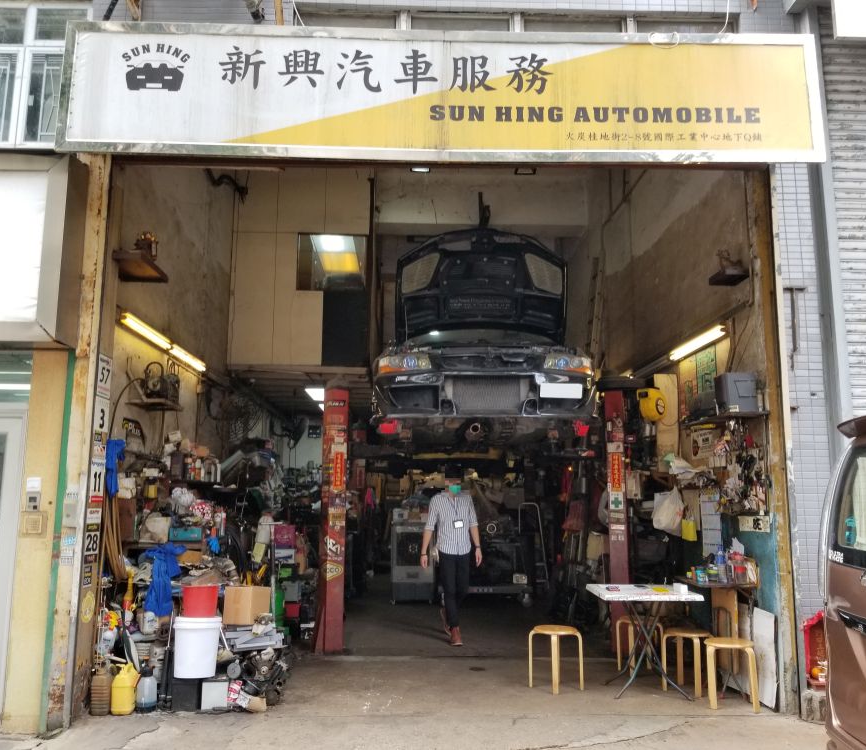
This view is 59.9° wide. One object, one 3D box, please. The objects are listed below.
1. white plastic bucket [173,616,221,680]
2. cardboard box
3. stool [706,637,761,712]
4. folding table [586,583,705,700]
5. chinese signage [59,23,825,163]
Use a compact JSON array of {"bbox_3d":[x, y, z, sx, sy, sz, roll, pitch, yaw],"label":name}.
[{"bbox_3d":[-1.616,1.847,5.160,0.325,0.400,0.325,1,-8,-1],"label":"white plastic bucket"},{"bbox_3d":[-1.331,1.625,5.361,0.210,0.265,0.250,-1,-9,12],"label":"cardboard box"},{"bbox_3d":[2.071,2.090,5.251,0.360,0.450,0.360,1,-8,-1],"label":"stool"},{"bbox_3d":[1.629,2.038,5.760,0.760,0.745,0.660,0,-8,0],"label":"folding table"},{"bbox_3d":[0.103,-2.065,5.598,5.570,1.020,0.170,1,-8,-1],"label":"chinese signage"}]

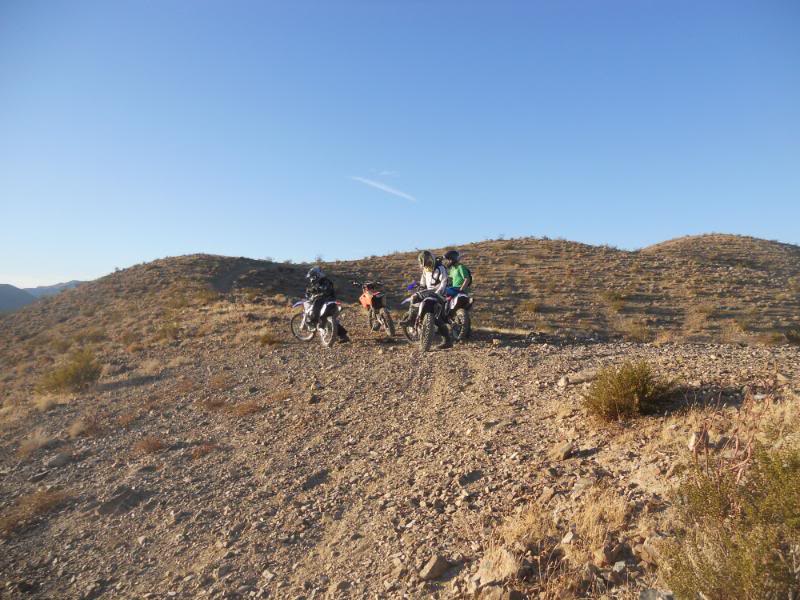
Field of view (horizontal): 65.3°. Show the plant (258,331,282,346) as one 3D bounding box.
[{"bbox_3d":[-2.885,0.858,13.900,0.520,0.350,0.470,0,0,0],"label":"plant"}]

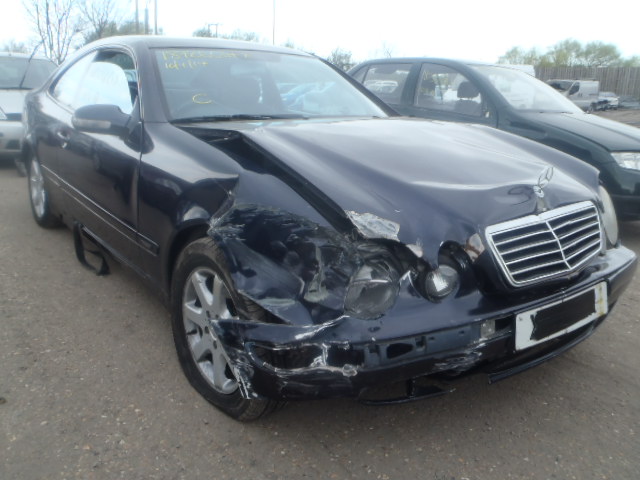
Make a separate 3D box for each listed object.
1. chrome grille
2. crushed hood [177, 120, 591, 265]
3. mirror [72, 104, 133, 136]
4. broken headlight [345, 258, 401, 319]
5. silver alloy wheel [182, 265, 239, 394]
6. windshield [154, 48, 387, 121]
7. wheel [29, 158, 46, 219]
[{"bbox_3d":[0.728,0.015,1.616,0.610,0.205,0.125,-12,12,-37],"label":"chrome grille"},{"bbox_3d":[0.348,-0.295,2.022,1.340,0.290,1.140,-12,28,-37],"label":"crushed hood"},{"bbox_3d":[-0.875,-0.478,2.071,0.230,0.130,0.150,-12,22,-37],"label":"mirror"},{"bbox_3d":[0.148,0.136,1.453,0.195,0.190,0.140,-8,15,-28],"label":"broken headlight"},{"bbox_3d":[-0.301,0.289,1.786,0.170,0.440,0.440,-12,22,-37],"label":"silver alloy wheel"},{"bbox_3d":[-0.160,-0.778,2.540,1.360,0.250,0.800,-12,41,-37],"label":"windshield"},{"bbox_3d":[-1.976,-0.376,3.783,0.170,0.440,0.440,-12,22,-37],"label":"wheel"}]

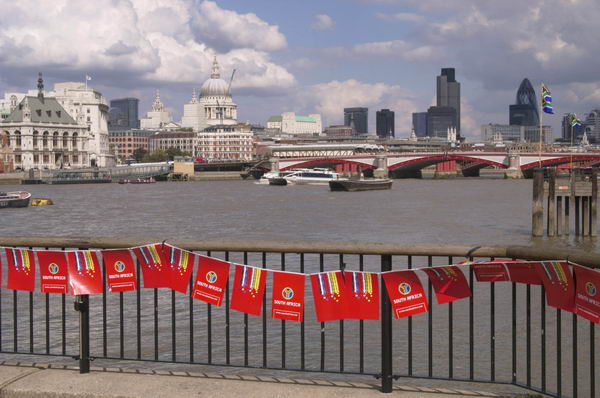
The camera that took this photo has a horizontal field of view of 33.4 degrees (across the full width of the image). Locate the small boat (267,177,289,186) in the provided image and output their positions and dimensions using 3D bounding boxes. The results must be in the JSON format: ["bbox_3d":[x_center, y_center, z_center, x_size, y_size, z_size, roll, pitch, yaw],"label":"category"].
[{"bbox_3d":[-6.780,-5.330,315.000,6.000,2.000,2.300,-2,2,-37],"label":"small boat"}]

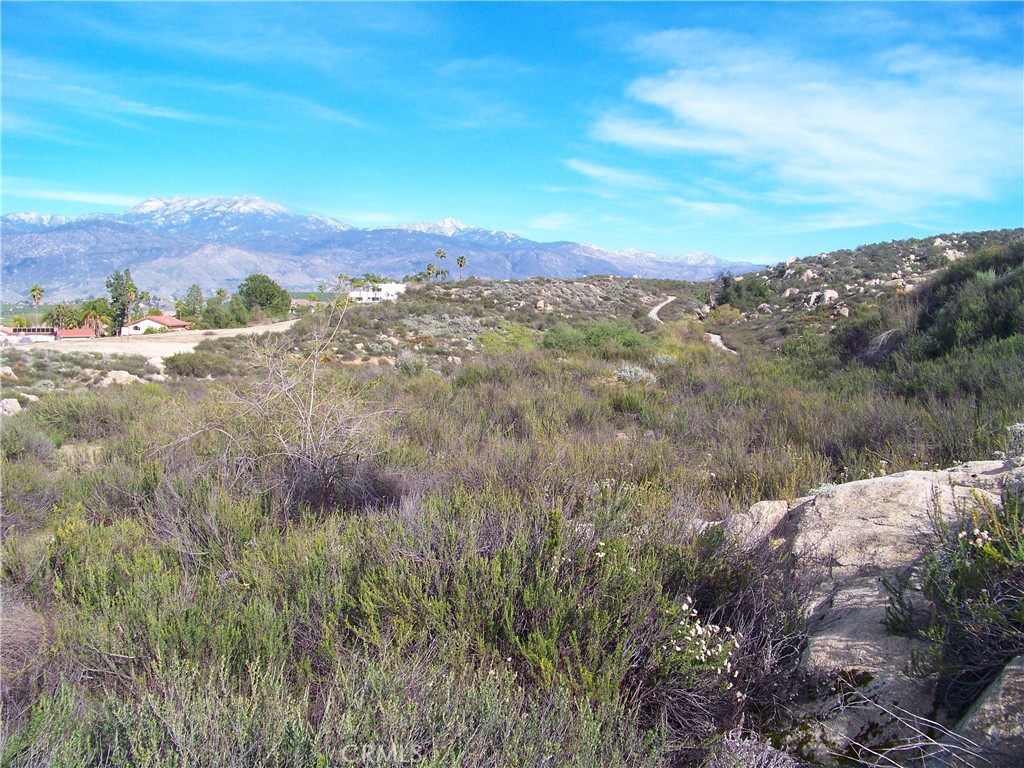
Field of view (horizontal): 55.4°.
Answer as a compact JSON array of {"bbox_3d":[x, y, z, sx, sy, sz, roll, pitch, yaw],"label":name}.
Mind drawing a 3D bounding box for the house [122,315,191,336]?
[{"bbox_3d":[-87.300,-14.340,240.000,11.970,4.930,12.960,2,5,5],"label":"house"}]

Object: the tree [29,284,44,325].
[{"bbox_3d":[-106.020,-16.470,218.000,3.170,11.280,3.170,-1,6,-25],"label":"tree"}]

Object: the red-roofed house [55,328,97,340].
[{"bbox_3d":[-100.100,-11.330,224.000,7.460,2.950,6.070,-3,7,-37],"label":"red-roofed house"}]

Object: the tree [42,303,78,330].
[{"bbox_3d":[-108.230,-15.460,234.000,8.460,7.670,8.460,-1,6,-25],"label":"tree"}]

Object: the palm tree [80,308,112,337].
[{"bbox_3d":[-98.980,-14.320,232.000,6.990,6.770,6.990,-1,6,-25],"label":"palm tree"}]

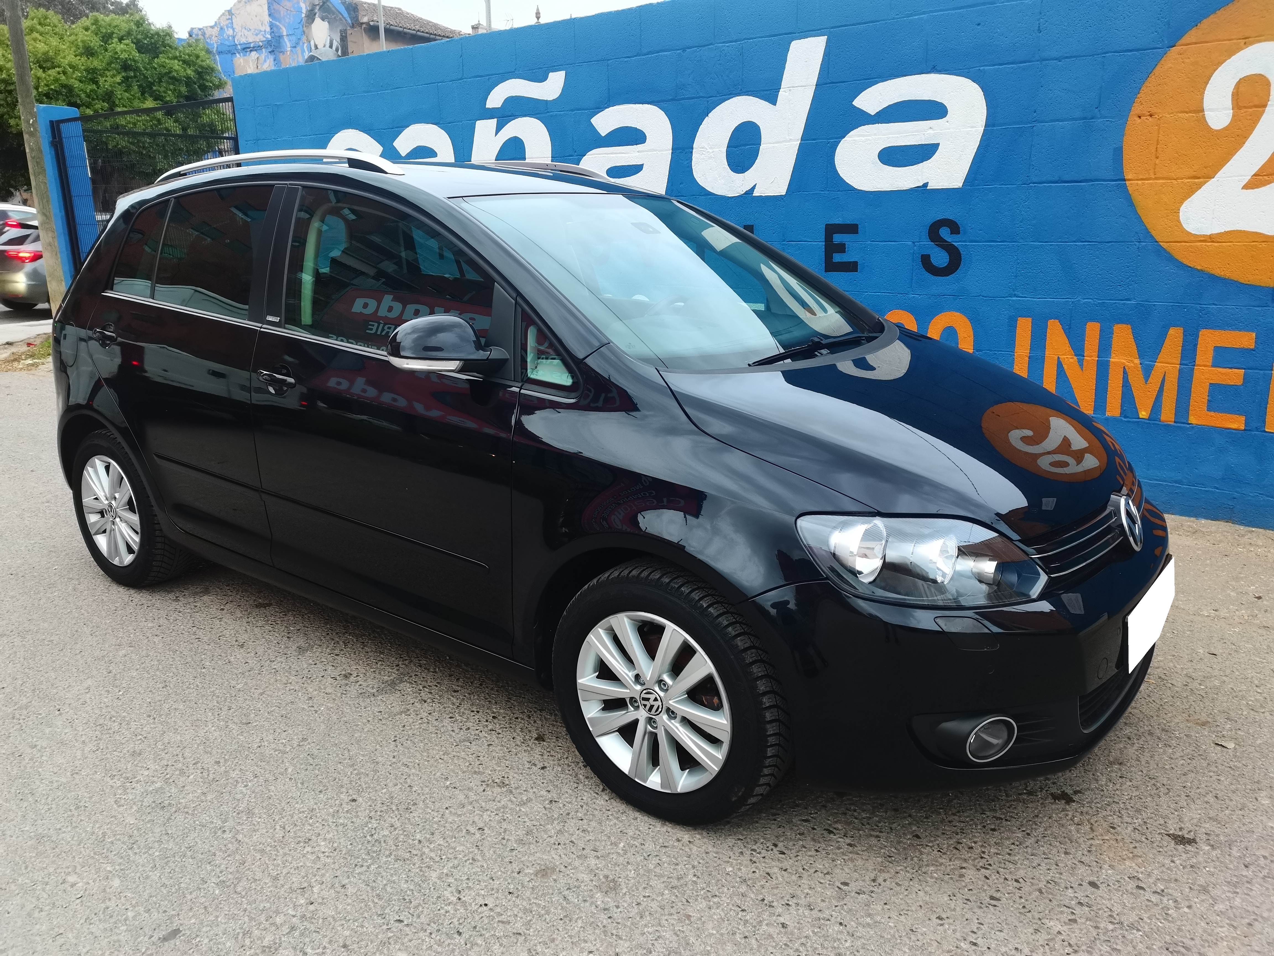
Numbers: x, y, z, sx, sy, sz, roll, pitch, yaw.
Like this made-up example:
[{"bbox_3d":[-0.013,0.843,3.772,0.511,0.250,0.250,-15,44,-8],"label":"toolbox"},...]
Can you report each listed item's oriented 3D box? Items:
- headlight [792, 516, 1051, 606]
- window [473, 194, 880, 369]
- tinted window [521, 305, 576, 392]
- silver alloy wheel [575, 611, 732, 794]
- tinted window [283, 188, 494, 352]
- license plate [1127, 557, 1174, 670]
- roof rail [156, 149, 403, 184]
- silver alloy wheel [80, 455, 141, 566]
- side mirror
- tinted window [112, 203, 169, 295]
[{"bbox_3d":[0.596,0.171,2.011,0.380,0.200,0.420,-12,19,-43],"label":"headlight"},{"bbox_3d":[0.147,-0.632,2.958,1.040,0.120,1.440,39,31,24],"label":"window"},{"bbox_3d":[-0.210,-0.315,2.294,0.240,0.200,0.035,11,-5,35],"label":"tinted window"},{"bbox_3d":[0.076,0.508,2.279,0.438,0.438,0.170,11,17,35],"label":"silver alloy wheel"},{"bbox_3d":[-0.694,-0.571,2.663,1.010,0.510,0.050,11,-5,35],"label":"tinted window"},{"bbox_3d":[1.259,0.315,2.341,0.020,0.115,0.520,3,13,36],"label":"license plate"},{"bbox_3d":[-1.259,-1.034,3.223,1.420,0.100,0.060,11,17,35],"label":"roof rail"},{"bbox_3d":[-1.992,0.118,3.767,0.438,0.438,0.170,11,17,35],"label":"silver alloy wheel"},{"bbox_3d":[-0.460,-0.328,2.314,0.170,0.150,0.220,11,17,35],"label":"side mirror"},{"bbox_3d":[-1.780,-0.835,3.475,0.310,0.370,0.040,11,-5,35],"label":"tinted window"}]

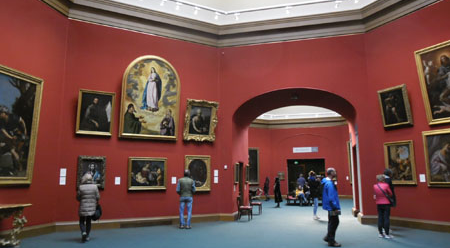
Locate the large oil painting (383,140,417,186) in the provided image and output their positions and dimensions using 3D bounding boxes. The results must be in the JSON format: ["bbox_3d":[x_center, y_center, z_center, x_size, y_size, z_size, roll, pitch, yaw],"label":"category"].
[{"bbox_3d":[5.431,1.212,10.843,0.099,1.319,0.952,4,-10,-30],"label":"large oil painting"}]

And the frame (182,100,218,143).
[{"bbox_3d":[-0.857,-0.114,12.725,1.230,1.419,0.129,4,-2,-29],"label":"frame"}]

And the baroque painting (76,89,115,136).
[{"bbox_3d":[-4.040,-0.340,11.033,1.052,1.359,0.099,5,-4,-29],"label":"baroque painting"}]

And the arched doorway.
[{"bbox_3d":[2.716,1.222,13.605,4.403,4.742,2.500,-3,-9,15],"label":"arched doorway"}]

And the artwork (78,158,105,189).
[{"bbox_3d":[-4.082,1.511,10.763,0.769,0.992,0.099,5,-8,-29],"label":"artwork"}]

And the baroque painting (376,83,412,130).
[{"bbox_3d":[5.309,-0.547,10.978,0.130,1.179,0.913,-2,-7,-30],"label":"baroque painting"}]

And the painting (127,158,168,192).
[{"bbox_3d":[-2.540,1.655,11.619,1.280,1.042,0.099,5,-8,-29],"label":"painting"}]

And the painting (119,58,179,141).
[{"bbox_3d":[-2.497,-0.922,11.868,1.982,2.826,0.100,4,-3,-29],"label":"painting"}]

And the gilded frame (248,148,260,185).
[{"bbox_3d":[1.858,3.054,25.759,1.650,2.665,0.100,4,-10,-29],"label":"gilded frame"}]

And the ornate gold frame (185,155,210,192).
[{"bbox_3d":[-0.970,1.758,12.534,0.995,1.256,0.080,4,-10,-29],"label":"ornate gold frame"}]

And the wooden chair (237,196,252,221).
[{"bbox_3d":[0.714,3.060,12.757,0.506,0.883,0.476,-3,-9,15],"label":"wooden chair"}]

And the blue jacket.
[{"bbox_3d":[2.480,1.652,8.224,0.446,0.774,0.516,-2,-9,8],"label":"blue jacket"}]

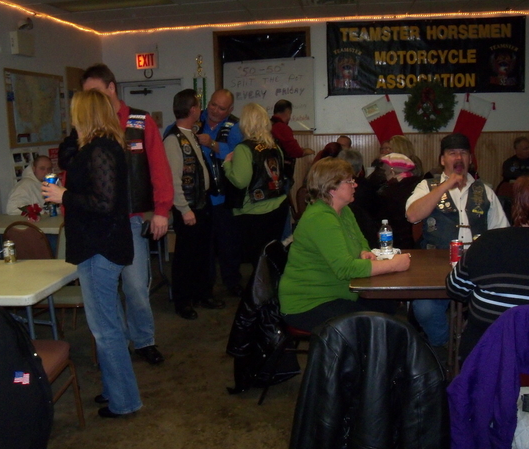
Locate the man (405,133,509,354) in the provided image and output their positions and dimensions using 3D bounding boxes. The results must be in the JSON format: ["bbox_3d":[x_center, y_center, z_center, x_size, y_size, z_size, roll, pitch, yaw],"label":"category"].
[{"bbox_3d":[1.174,0.156,3.740,0.600,1.380,0.760,1,10,12],"label":"man"}]

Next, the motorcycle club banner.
[{"bbox_3d":[2.032,-2.107,7.595,2.430,0.910,0.020,0,10,6],"label":"motorcycle club banner"}]

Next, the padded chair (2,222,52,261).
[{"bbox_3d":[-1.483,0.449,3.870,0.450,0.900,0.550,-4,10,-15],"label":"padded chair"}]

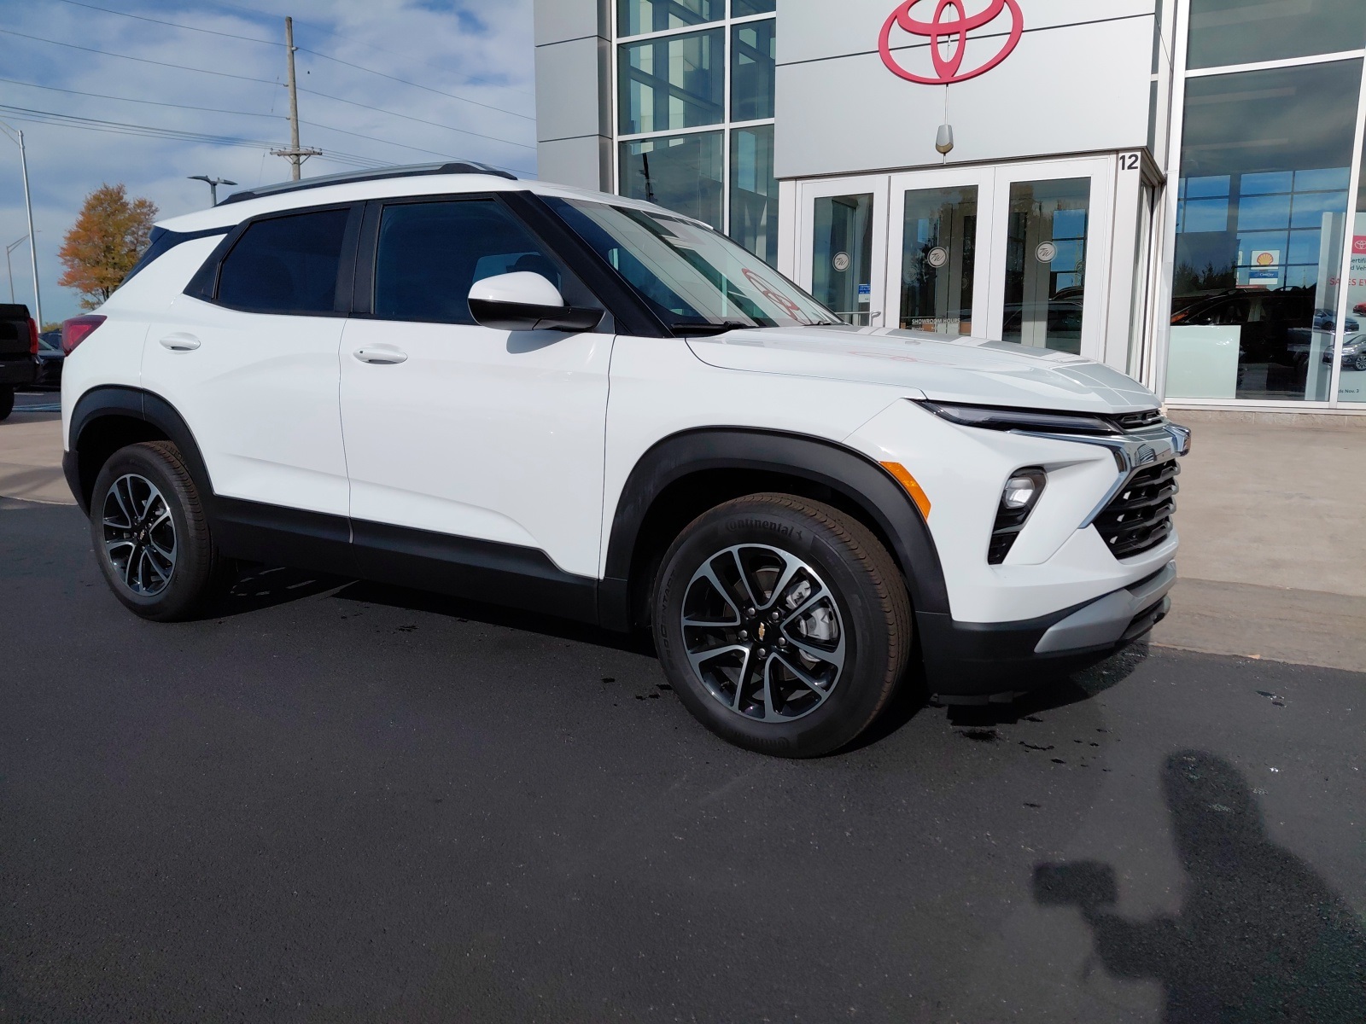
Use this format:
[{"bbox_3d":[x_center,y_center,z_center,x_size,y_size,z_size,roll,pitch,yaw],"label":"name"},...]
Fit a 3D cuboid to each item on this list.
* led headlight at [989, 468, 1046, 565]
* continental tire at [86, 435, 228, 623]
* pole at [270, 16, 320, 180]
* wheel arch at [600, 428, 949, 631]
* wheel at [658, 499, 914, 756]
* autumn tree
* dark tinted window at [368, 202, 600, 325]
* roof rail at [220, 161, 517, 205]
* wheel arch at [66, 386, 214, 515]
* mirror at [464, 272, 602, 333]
[{"bbox_3d":[0.777,0.012,2.300,0.140,0.235,0.130,-7,12,-38],"label":"led headlight"},{"bbox_3d":[-2.061,0.077,3.910,0.700,0.700,0.225,6,10,29],"label":"continental tire"},{"bbox_3d":[-16.183,-12.989,41.496,2.400,14.750,0.500,4,10,22],"label":"pole"},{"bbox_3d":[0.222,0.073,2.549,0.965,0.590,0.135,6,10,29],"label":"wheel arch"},{"bbox_3d":[0.252,0.305,2.647,0.700,0.700,0.225,6,11,32],"label":"wheel"},{"bbox_3d":[-26.179,-10.448,44.940,4.300,8.570,4.300,-5,10,-29],"label":"autumn tree"},{"bbox_3d":[-0.612,-0.752,2.975,0.915,0.395,0.060,6,-8,29],"label":"dark tinted window"},{"bbox_3d":[-1.140,-1.124,3.391,1.460,0.075,0.070,6,10,29],"label":"roof rail"},{"bbox_3d":[-2.069,-0.221,3.790,0.970,0.535,0.135,6,10,29],"label":"wheel arch"},{"bbox_3d":[-0.403,-0.574,2.689,0.305,0.162,0.225,6,10,29],"label":"mirror"}]

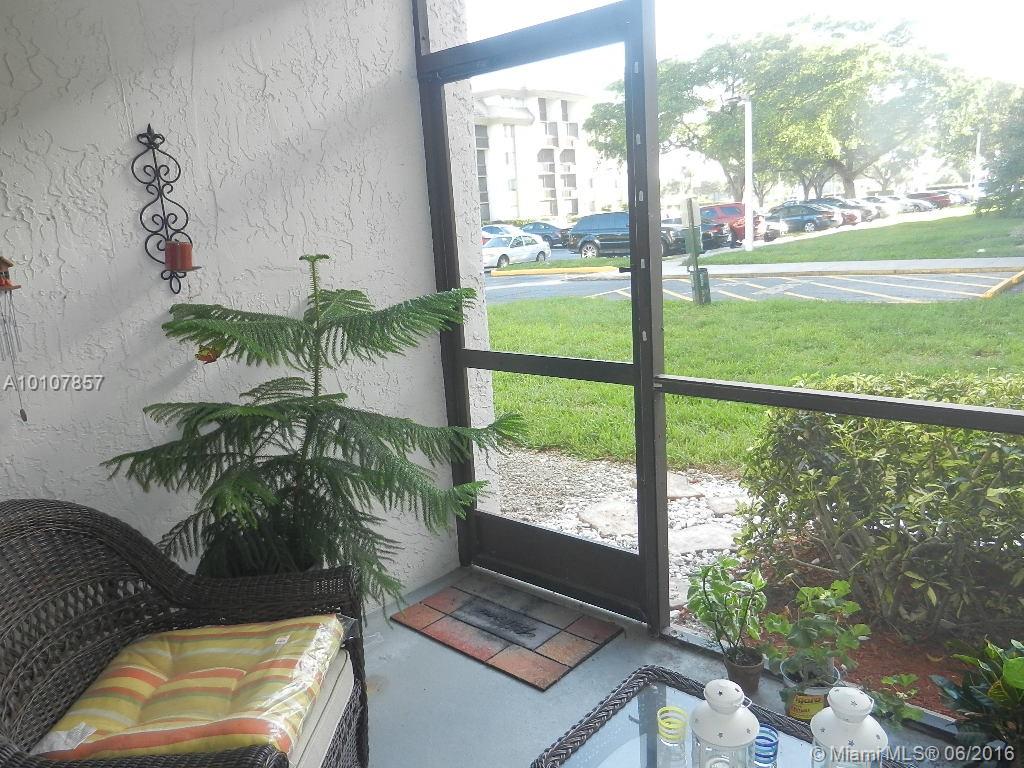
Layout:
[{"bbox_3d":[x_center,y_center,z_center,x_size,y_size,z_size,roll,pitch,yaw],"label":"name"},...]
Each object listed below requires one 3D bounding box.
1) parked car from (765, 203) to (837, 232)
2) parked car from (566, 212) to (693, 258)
[{"bbox_3d":[15.826,-9.271,41.500,4.700,1.460,1.820,5,15,34],"label":"parked car"},{"bbox_3d":[4.628,-5.777,29.000,4.800,1.760,1.910,3,14,27],"label":"parked car"}]

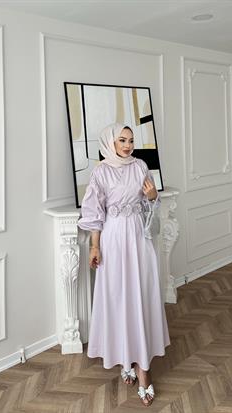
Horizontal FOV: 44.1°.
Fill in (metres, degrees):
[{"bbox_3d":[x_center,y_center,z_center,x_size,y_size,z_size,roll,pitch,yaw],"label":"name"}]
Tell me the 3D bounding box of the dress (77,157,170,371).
[{"bbox_3d":[0.055,0.335,1.930,0.570,1.360,0.460,-3,5,-22],"label":"dress"}]

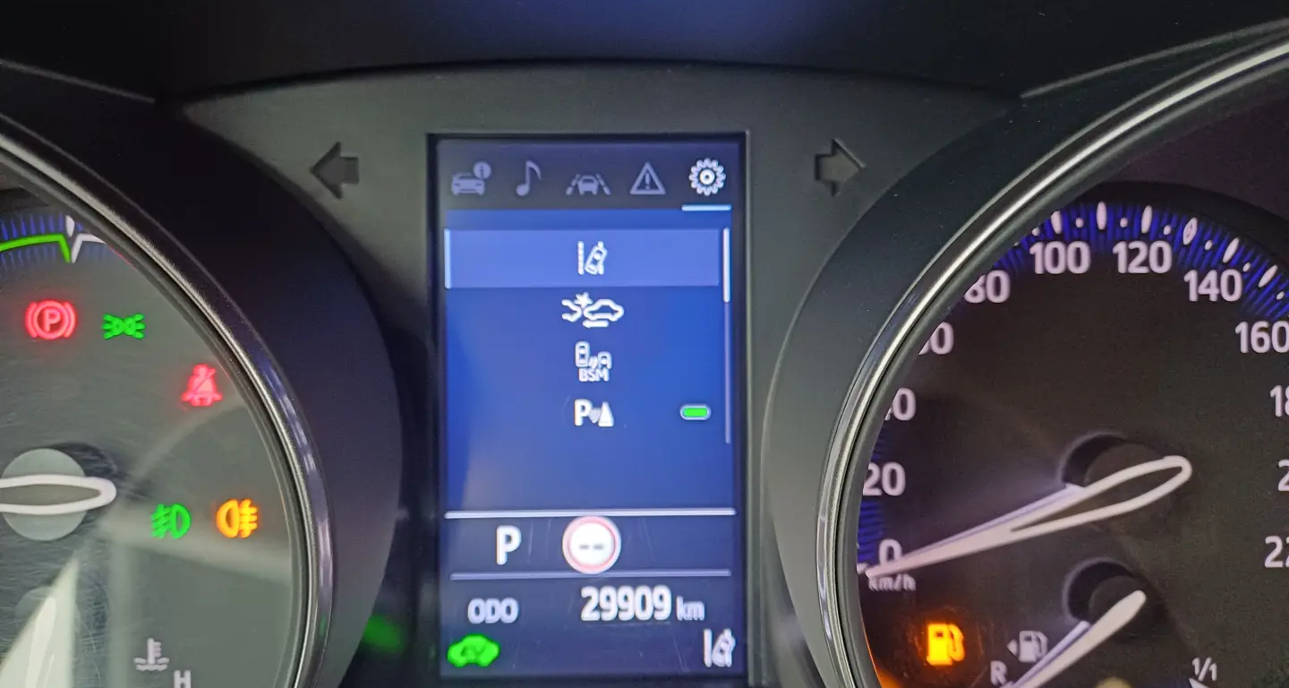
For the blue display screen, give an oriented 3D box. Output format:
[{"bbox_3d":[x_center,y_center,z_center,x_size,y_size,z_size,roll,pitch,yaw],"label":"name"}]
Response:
[{"bbox_3d":[-0.009,0.011,0.165,0.053,0.093,0.007,0,-1,-1],"label":"blue display screen"}]

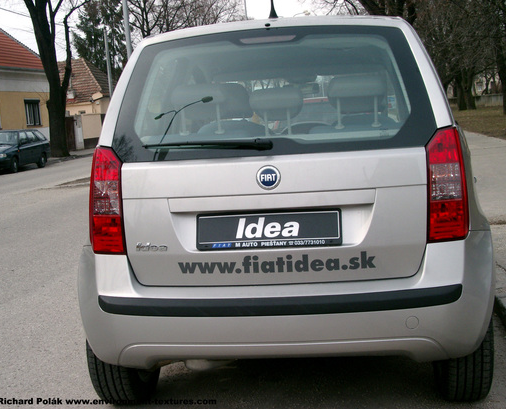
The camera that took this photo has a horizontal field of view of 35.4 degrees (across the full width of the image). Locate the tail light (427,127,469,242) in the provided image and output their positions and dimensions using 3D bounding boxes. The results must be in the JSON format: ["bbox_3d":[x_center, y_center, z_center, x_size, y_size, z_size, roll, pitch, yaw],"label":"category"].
[{"bbox_3d":[0.715,-0.076,2.936,0.165,0.425,0.200,-3,6,8],"label":"tail light"}]

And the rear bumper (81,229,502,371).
[{"bbox_3d":[0.088,0.373,3.005,1.660,0.480,0.390,-3,6,8],"label":"rear bumper"}]

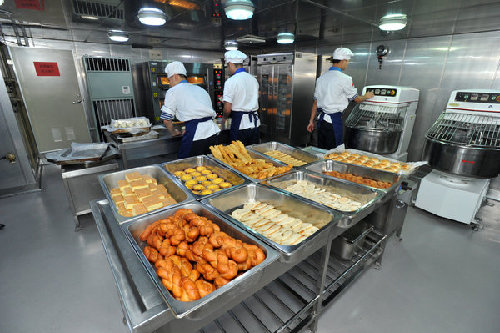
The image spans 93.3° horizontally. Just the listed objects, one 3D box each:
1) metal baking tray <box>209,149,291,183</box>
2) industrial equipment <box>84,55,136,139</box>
[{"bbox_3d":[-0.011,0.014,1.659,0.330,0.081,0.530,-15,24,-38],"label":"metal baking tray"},{"bbox_3d":[-2.687,-1.124,4.698,0.690,1.850,0.520,-15,24,-38],"label":"industrial equipment"}]

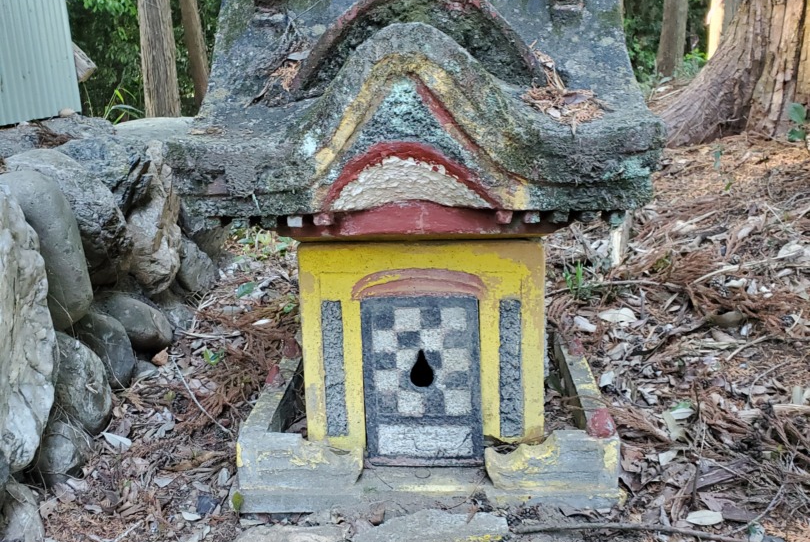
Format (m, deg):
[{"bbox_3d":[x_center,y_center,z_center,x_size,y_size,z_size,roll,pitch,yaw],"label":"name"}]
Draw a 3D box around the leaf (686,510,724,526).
[{"bbox_3d":[0.707,0.574,1.904,0.089,0.014,0.051,-2,21,-6],"label":"leaf"}]

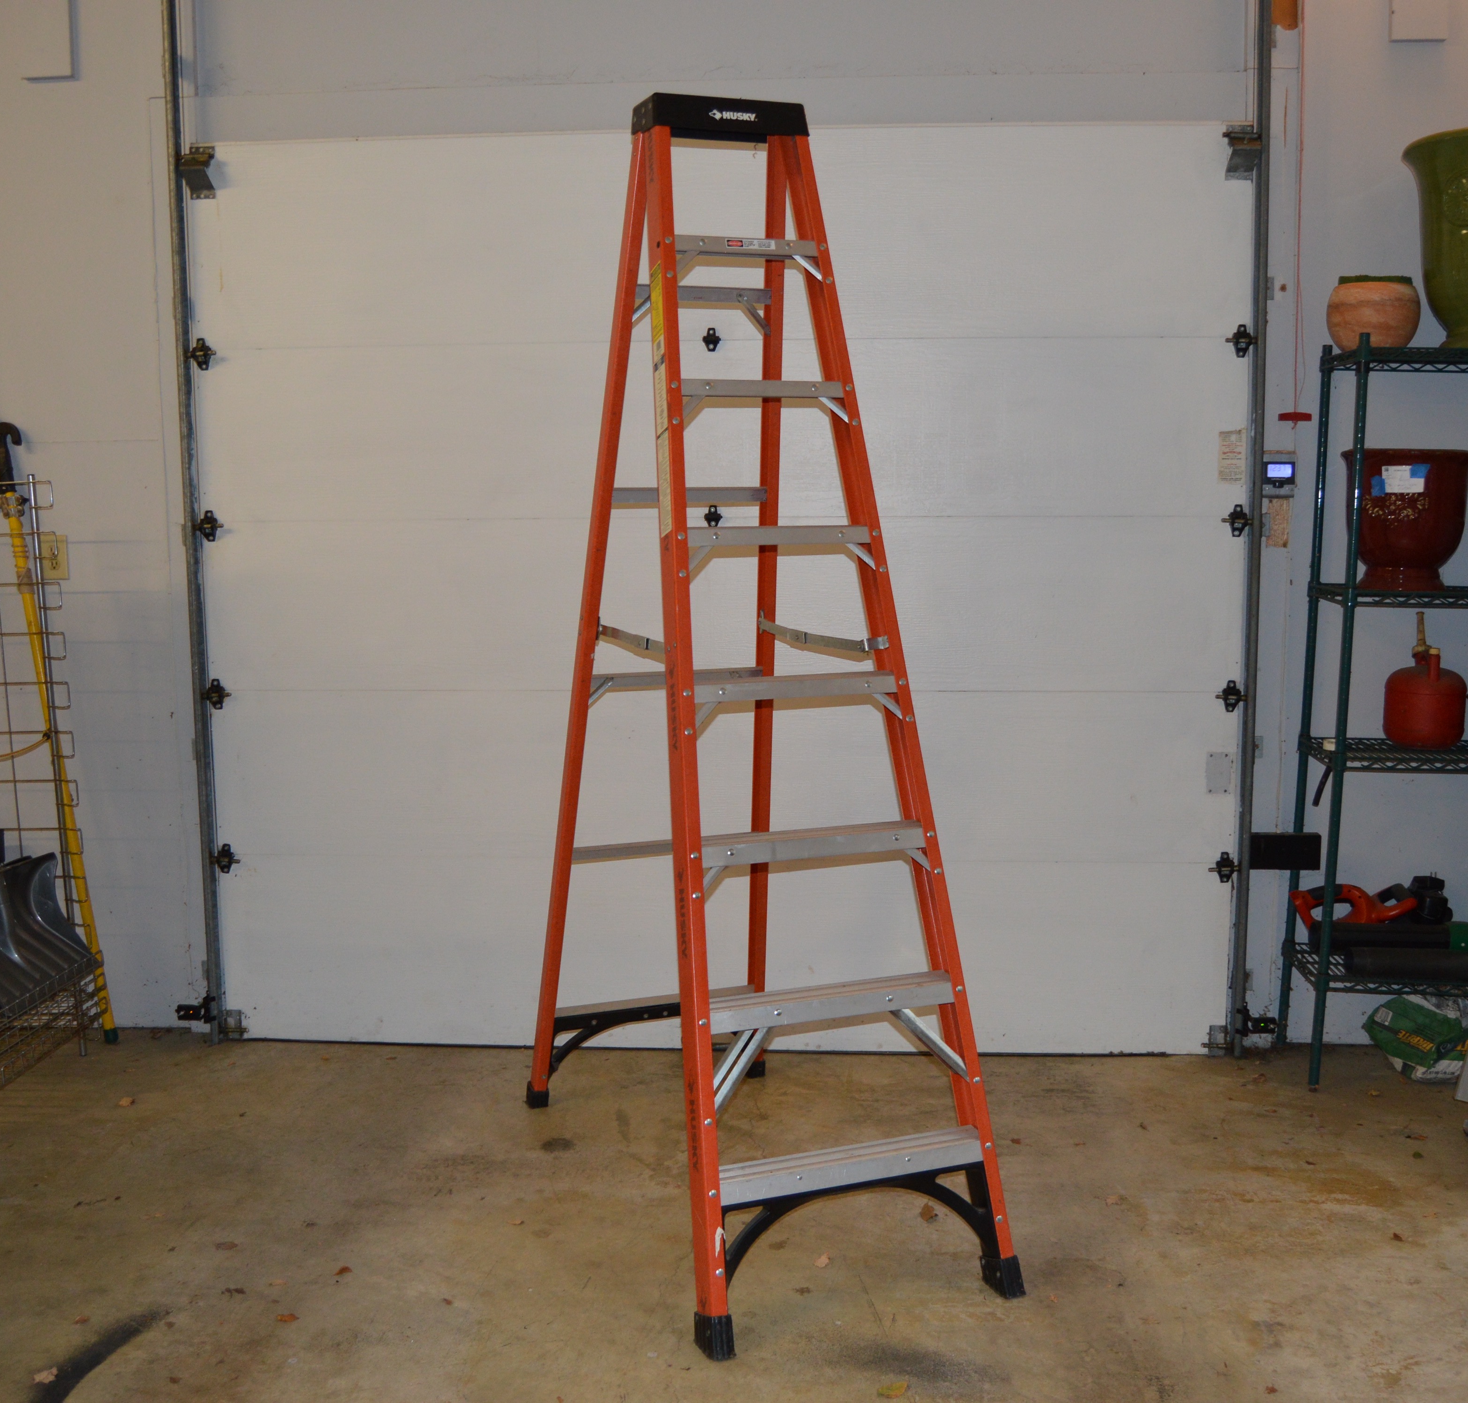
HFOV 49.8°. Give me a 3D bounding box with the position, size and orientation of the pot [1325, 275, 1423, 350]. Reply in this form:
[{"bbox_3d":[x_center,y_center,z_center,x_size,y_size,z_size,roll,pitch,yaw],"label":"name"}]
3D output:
[{"bbox_3d":[1.624,-0.973,4.013,0.232,0.190,0.232,2,6,3],"label":"pot"}]

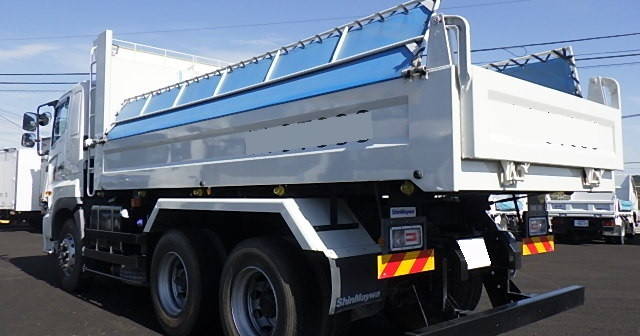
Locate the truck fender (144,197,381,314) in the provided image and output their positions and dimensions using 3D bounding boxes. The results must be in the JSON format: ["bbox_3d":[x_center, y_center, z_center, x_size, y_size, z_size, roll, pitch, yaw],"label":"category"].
[{"bbox_3d":[-0.676,0.612,4.348,0.440,0.715,2.820,3,-4,-42],"label":"truck fender"}]

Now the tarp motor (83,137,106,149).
[{"bbox_3d":[-2.943,-0.333,6.755,0.170,0.130,0.420,2,-4,-42],"label":"tarp motor"}]

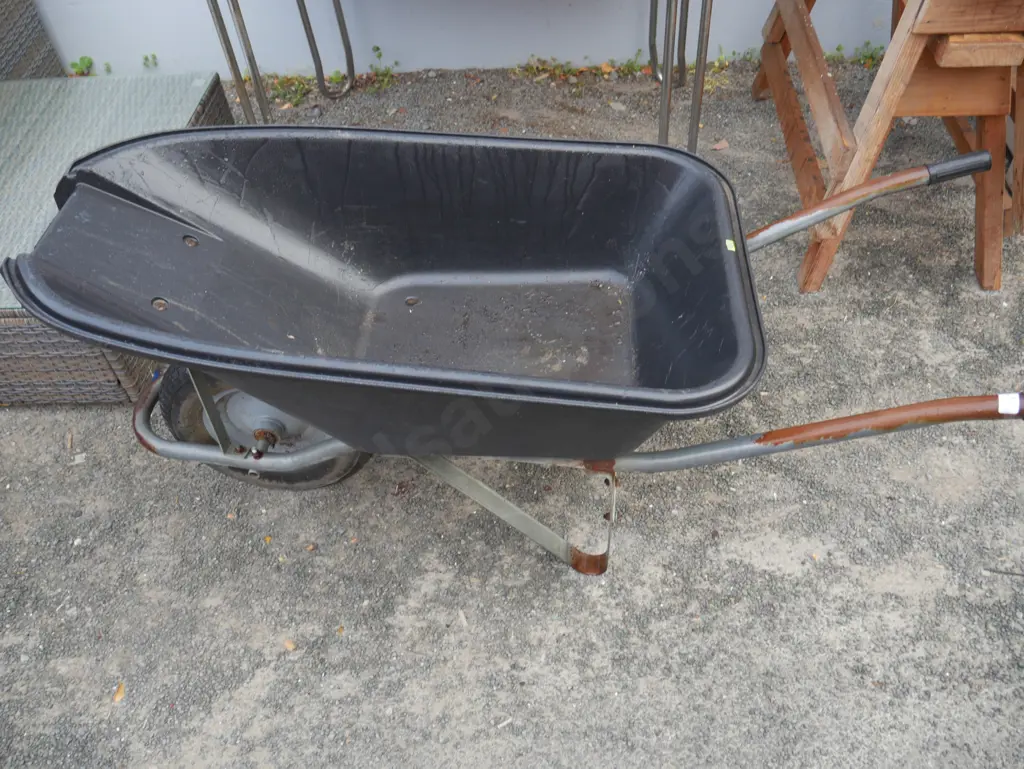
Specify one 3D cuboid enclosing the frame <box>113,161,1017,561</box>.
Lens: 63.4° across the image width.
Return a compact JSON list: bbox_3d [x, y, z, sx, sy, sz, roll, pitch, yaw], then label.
[{"bbox_3d":[0.048,0.000,1.430,1.507,0.522,0.621,0,44,5],"label":"frame"}]

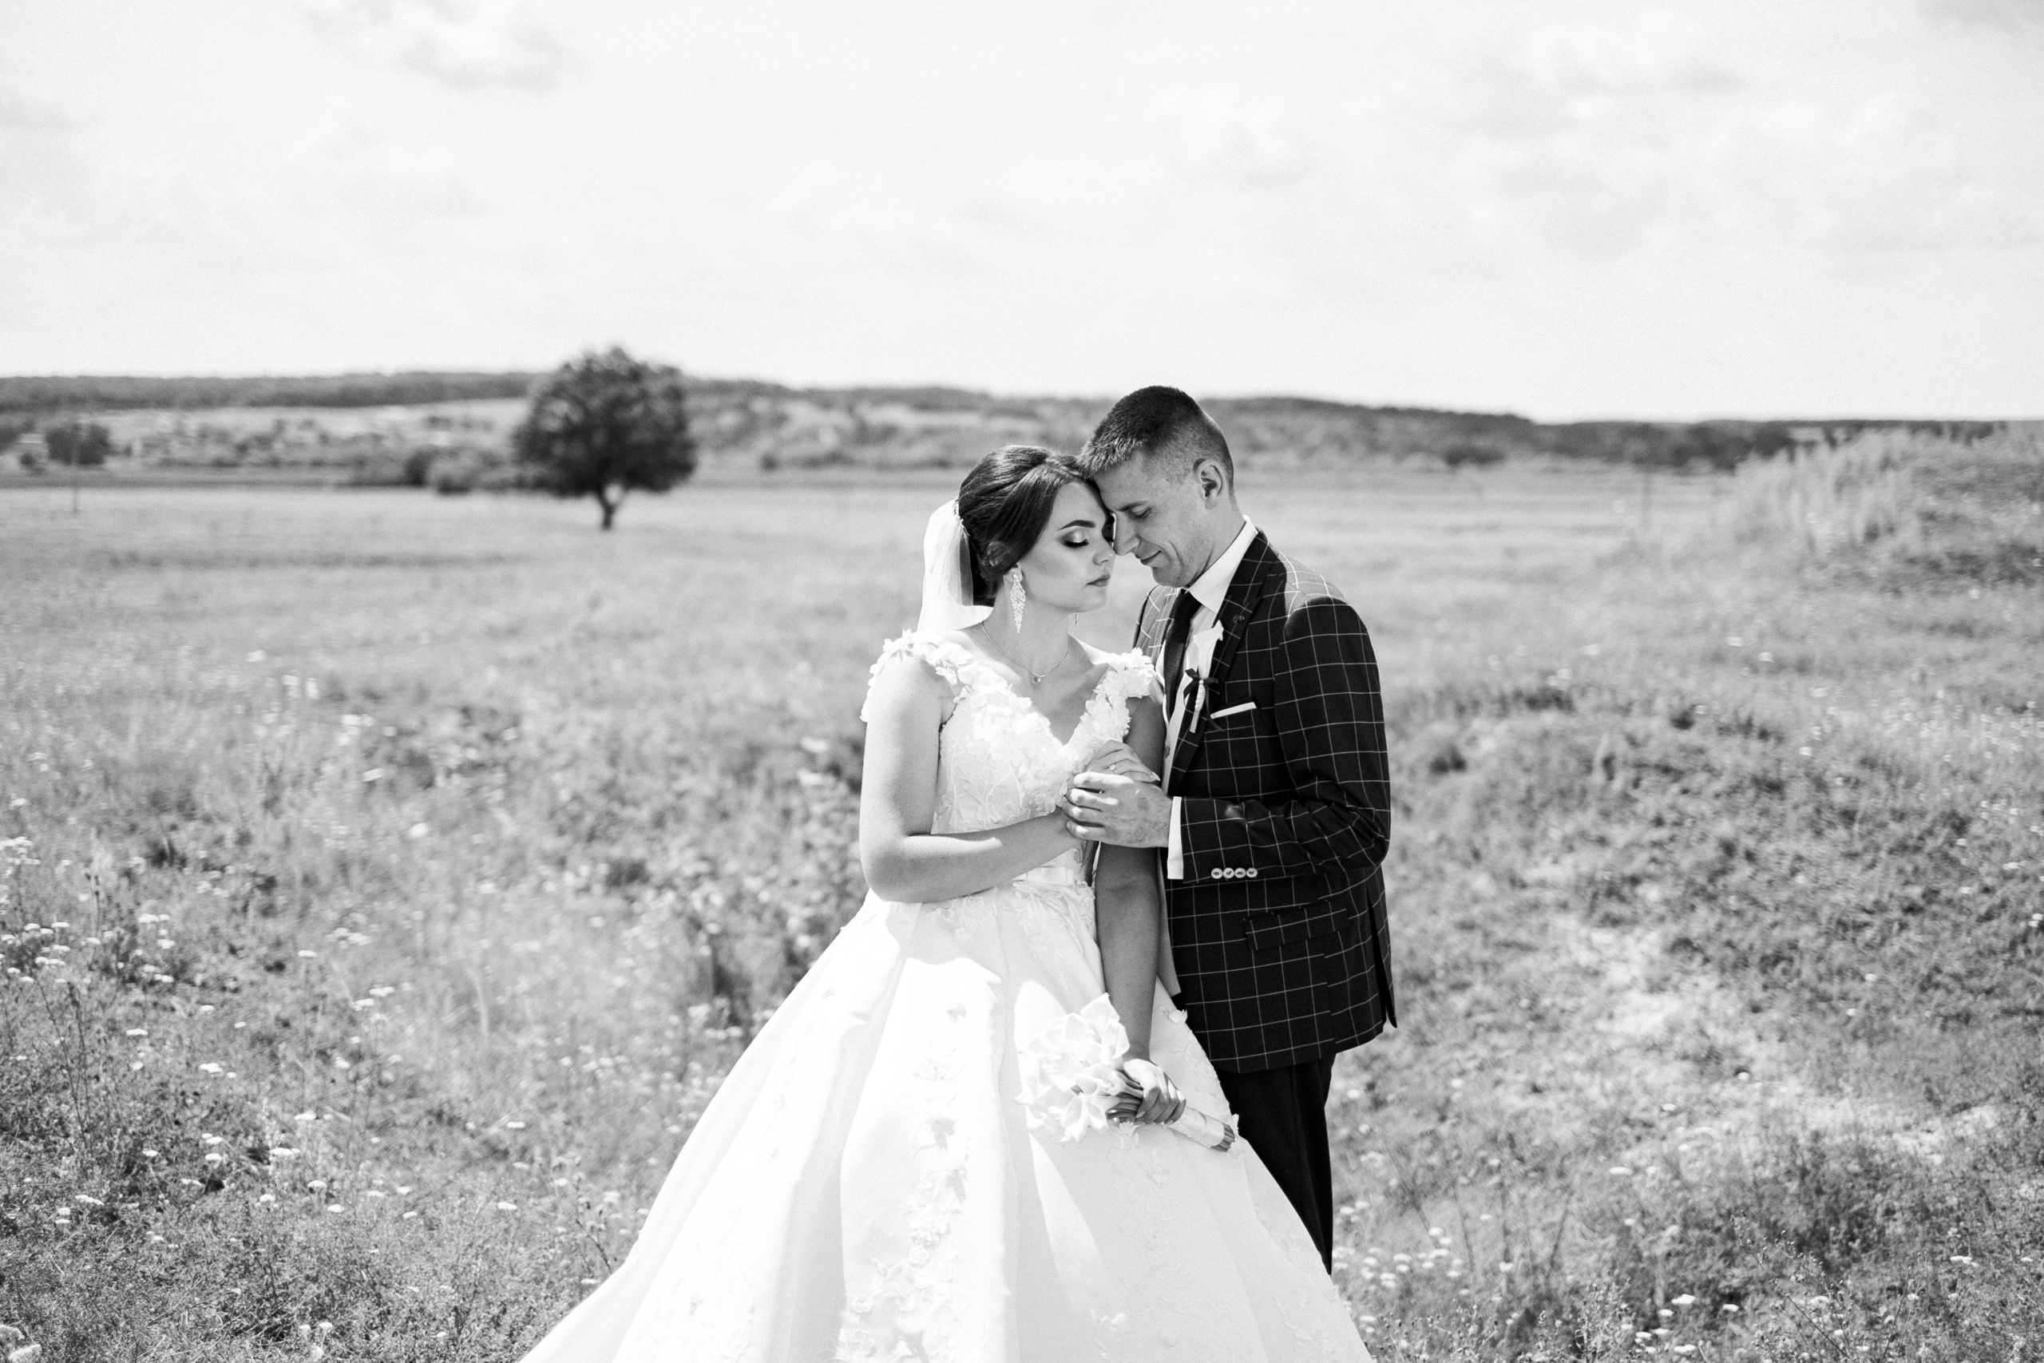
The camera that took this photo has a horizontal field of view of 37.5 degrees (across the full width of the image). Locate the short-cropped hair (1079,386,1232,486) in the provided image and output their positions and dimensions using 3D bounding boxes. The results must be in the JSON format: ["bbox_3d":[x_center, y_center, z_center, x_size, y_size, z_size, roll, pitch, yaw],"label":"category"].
[{"bbox_3d":[0.183,-0.330,4.080,0.200,0.150,0.170,-17,11,-26],"label":"short-cropped hair"}]

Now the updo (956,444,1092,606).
[{"bbox_3d":[0.005,-0.210,4.070,0.210,0.215,0.180,9,9,39],"label":"updo"}]

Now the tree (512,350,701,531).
[{"bbox_3d":[-10.369,-6.065,75.000,4.500,4.550,4.500,0,4,0],"label":"tree"}]

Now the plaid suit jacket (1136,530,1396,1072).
[{"bbox_3d":[0.325,0.163,4.120,0.360,0.750,0.490,-3,5,-36],"label":"plaid suit jacket"}]

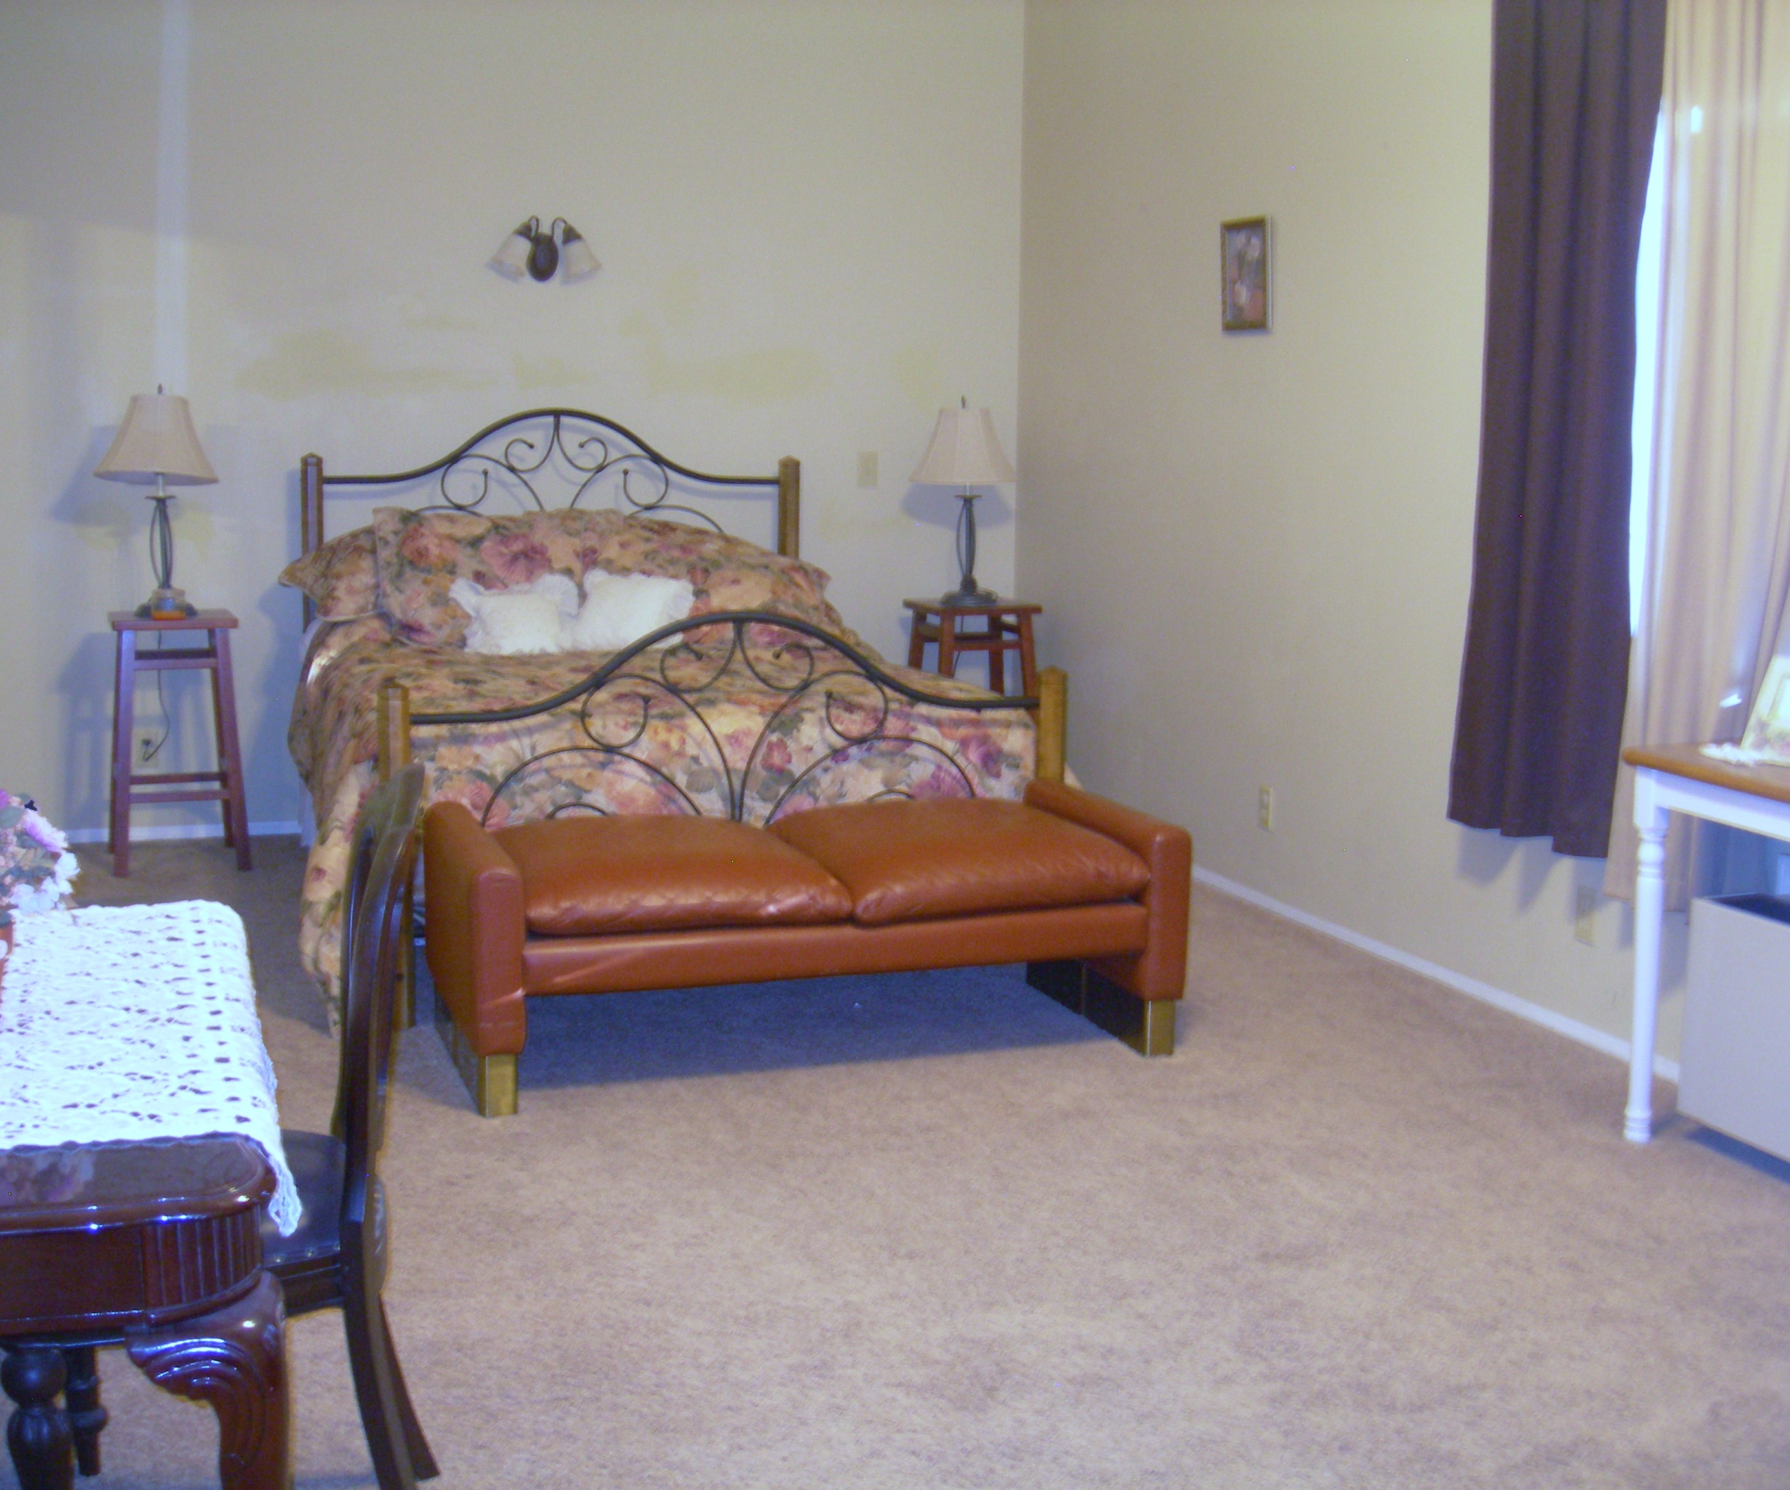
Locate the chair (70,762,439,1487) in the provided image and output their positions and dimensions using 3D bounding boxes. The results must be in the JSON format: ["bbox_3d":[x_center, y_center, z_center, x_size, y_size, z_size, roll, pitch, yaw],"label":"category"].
[{"bbox_3d":[-0.708,0.473,2.296,0.470,0.885,0.470,0,8,-10],"label":"chair"}]

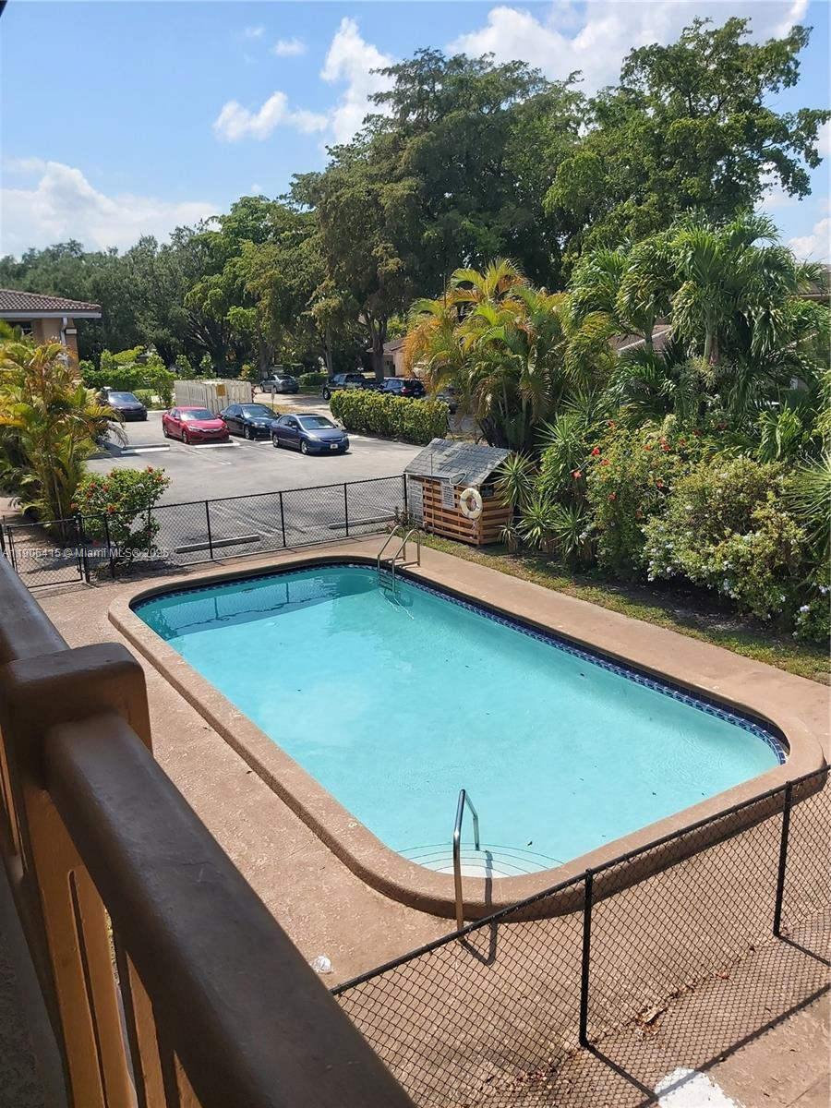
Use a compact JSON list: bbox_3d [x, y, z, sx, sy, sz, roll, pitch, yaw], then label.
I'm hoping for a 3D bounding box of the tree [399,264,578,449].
[{"bbox_3d":[2.630,-7.010,30.200,6.000,6.900,5.400,0,14,5],"label":"tree"}]

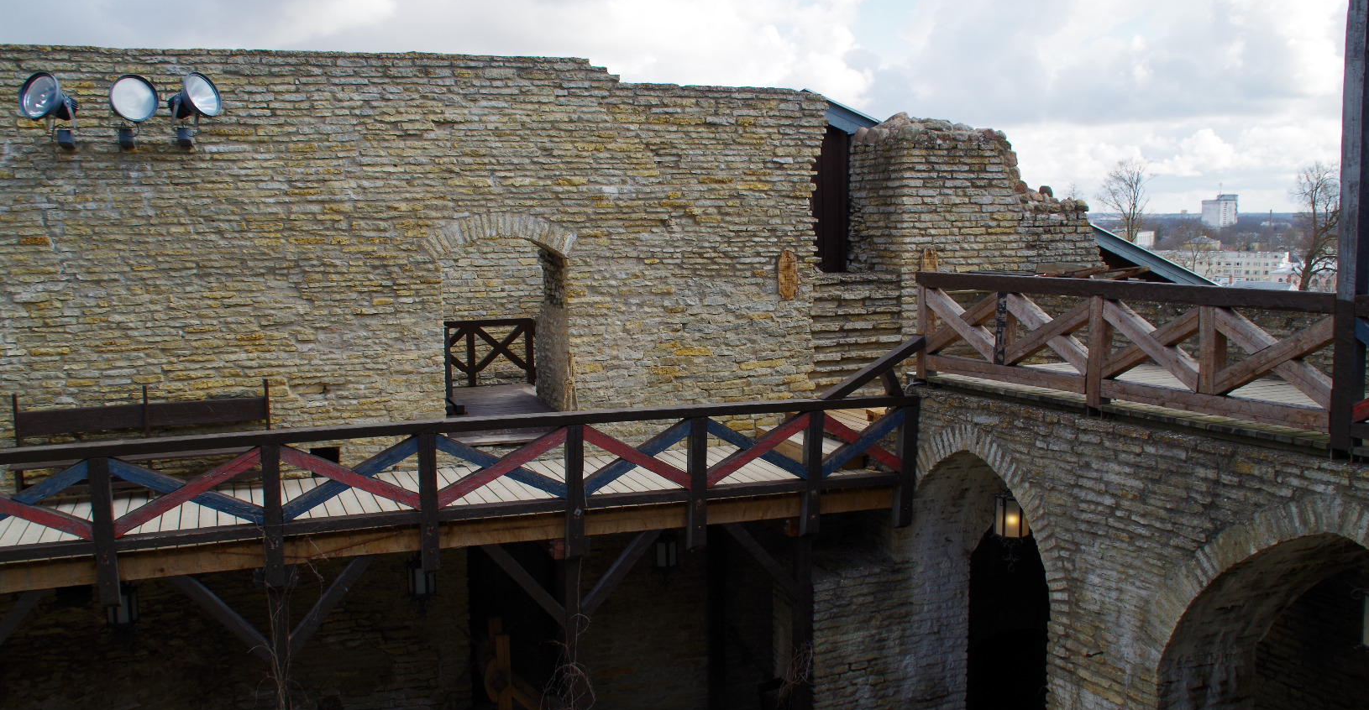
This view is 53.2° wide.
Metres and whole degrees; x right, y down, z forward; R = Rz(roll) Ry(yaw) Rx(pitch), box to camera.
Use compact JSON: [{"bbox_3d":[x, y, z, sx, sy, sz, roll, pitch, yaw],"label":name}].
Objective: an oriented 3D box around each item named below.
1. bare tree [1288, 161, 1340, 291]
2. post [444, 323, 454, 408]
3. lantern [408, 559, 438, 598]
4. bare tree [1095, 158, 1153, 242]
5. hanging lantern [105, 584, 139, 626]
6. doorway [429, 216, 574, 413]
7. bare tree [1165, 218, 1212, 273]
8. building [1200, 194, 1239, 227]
[{"bbox_3d":[34.673,-6.195,75.000,4.000,9.000,4.000,0,6,0],"label":"bare tree"},{"bbox_3d":[-3.248,0.070,18.924,0.130,1.080,0.130,-3,6,-22],"label":"post"},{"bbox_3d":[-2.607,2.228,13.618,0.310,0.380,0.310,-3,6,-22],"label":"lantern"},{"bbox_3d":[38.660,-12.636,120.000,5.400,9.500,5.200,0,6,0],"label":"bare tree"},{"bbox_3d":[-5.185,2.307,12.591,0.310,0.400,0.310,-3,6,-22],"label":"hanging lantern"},{"bbox_3d":[-2.337,-0.487,16.166,1.752,2.381,1.300,-3,6,-22],"label":"doorway"},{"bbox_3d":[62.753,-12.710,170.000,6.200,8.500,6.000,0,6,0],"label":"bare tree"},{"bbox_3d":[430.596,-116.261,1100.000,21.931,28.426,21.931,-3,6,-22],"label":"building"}]

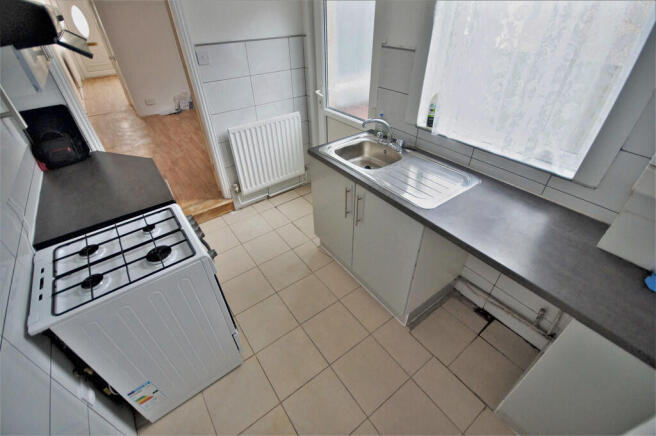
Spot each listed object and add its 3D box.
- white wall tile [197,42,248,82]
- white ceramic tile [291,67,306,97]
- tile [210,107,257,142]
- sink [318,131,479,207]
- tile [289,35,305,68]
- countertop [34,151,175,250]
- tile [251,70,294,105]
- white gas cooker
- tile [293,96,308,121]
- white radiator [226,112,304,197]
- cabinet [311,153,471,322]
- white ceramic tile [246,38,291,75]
[{"bbox_3d":[-0.822,-1.261,2.192,0.399,0.253,0.012,-25,44,-28],"label":"white wall tile"},{"bbox_3d":[-0.280,-1.306,2.663,0.150,0.250,0.010,-24,42,-28],"label":"white ceramic tile"},{"bbox_3d":[-0.824,-0.858,2.499,0.399,0.253,0.012,-25,44,-28],"label":"tile"},{"bbox_3d":[0.399,-0.289,1.737,0.500,0.145,0.950,-24,42,-28],"label":"sink"},{"bbox_3d":[-0.277,-1.515,2.506,0.160,0.253,0.012,-25,44,-28],"label":"tile"},{"bbox_3d":[-1.365,-0.226,1.666,0.590,0.037,1.042,-25,44,-28],"label":"countertop"},{"bbox_3d":[-0.504,-1.203,2.534,0.403,0.250,0.010,-24,42,-28],"label":"tile"},{"bbox_3d":[-0.847,0.480,1.404,0.590,0.870,0.500,-24,42,-28],"label":"white gas cooker"},{"bbox_3d":[-0.273,-1.115,2.816,0.154,0.253,0.012,-25,44,-28],"label":"tile"},{"bbox_3d":[-0.586,-0.656,2.772,0.725,0.680,0.090,-24,42,-28],"label":"white radiator"},{"bbox_3d":[0.413,0.063,2.003,0.565,0.892,1.019,-25,44,-28],"label":"cabinet"},{"bbox_3d":[-0.502,-1.411,2.377,0.399,0.253,0.012,-25,44,-28],"label":"white ceramic tile"}]

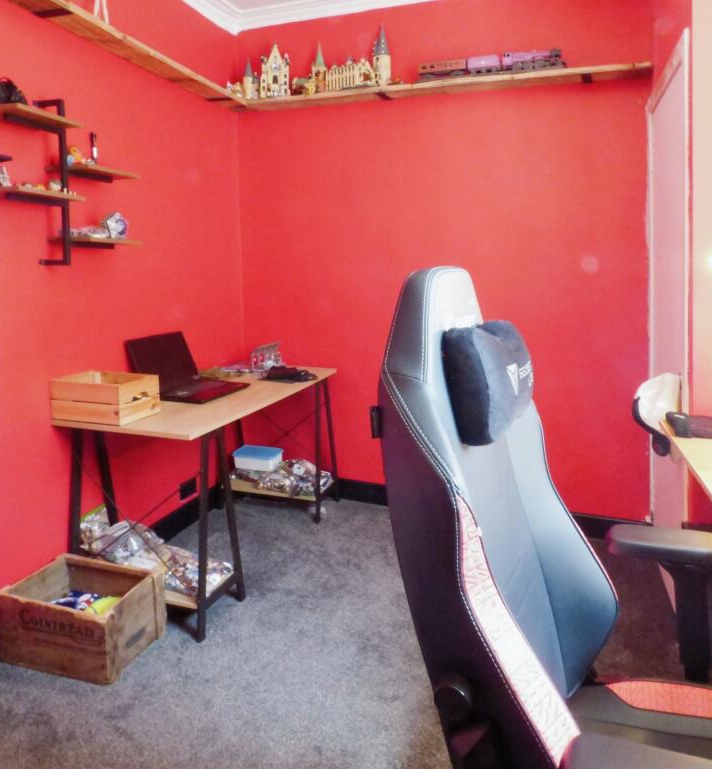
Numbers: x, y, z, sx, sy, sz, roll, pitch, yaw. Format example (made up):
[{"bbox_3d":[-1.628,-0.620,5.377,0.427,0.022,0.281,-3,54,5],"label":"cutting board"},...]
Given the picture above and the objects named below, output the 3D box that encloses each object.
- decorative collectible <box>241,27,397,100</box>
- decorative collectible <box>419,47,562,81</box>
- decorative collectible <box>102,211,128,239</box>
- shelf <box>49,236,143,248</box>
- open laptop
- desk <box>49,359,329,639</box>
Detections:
[{"bbox_3d":[-0.231,-1.759,3.281,0.920,0.340,0.170,2,9,19],"label":"decorative collectible"},{"bbox_3d":[0.656,-1.570,2.914,0.710,0.095,0.075,2,9,19],"label":"decorative collectible"},{"bbox_3d":[-0.930,-0.618,2.290,0.063,0.100,0.063,-8,11,-41],"label":"decorative collectible"},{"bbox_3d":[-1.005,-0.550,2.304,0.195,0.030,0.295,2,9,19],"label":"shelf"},{"bbox_3d":[-0.756,-0.090,2.691,0.390,0.256,0.390,2,9,19],"label":"open laptop"},{"bbox_3d":[-0.604,0.403,2.793,0.595,0.755,1.420,2,9,19],"label":"desk"}]

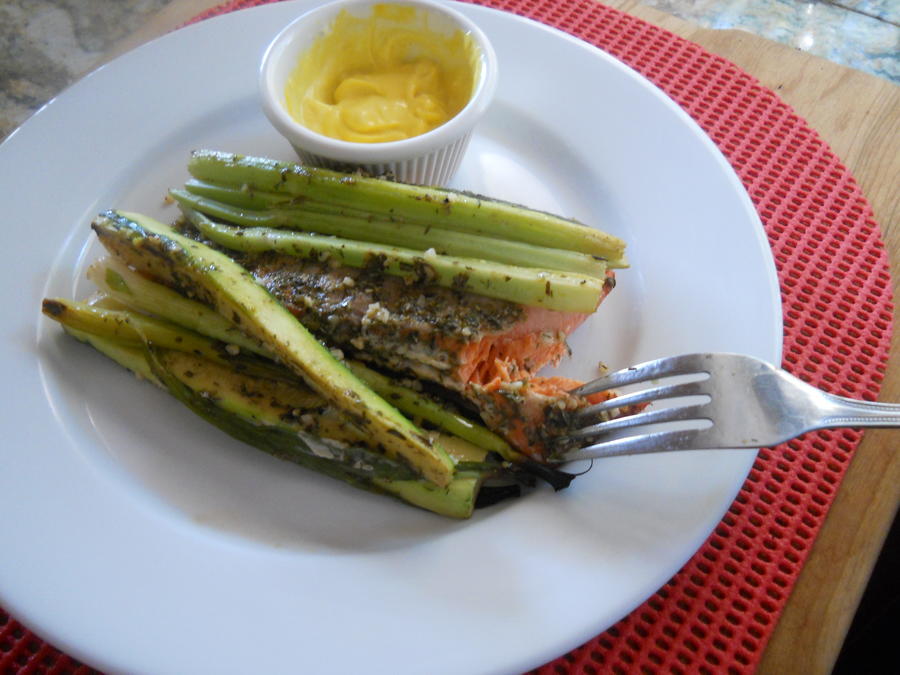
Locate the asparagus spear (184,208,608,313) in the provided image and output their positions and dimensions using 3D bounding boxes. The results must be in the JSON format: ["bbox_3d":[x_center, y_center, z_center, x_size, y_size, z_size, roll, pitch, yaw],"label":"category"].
[{"bbox_3d":[-0.018,-0.024,0.297,0.132,0.009,0.011,11,58,8],"label":"asparagus spear"}]

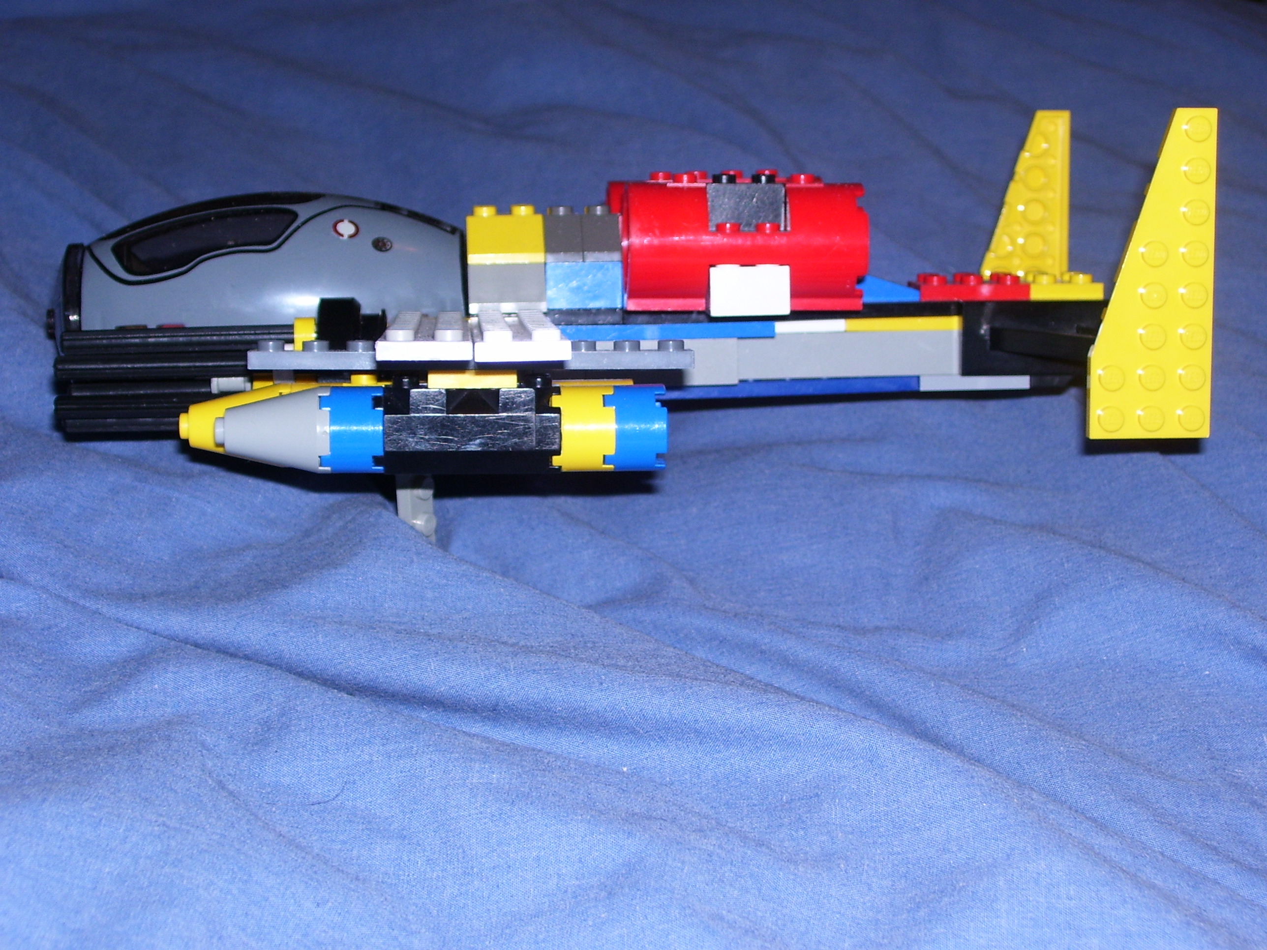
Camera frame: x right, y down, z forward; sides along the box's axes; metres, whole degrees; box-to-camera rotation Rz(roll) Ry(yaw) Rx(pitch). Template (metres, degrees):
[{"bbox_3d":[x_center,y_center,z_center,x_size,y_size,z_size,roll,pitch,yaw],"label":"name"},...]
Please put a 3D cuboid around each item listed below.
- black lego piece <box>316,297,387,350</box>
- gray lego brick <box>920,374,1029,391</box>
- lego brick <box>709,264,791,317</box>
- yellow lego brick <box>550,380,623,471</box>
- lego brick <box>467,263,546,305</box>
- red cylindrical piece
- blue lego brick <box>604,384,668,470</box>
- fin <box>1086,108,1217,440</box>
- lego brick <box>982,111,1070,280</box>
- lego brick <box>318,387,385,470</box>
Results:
[{"bbox_3d":[-0.053,-0.028,0.483,0.013,0.011,0.009,-1,8,-4],"label":"black lego piece"},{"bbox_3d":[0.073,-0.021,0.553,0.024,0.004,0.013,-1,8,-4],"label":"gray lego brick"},{"bbox_3d":[0.023,-0.038,0.517,0.016,0.010,0.009,-1,8,-4],"label":"lego brick"},{"bbox_3d":[-0.010,-0.009,0.479,0.011,0.016,0.016,0,6,-5],"label":"yellow lego brick"},{"bbox_3d":[-0.026,-0.039,0.528,0.016,0.010,0.015,-1,8,-4],"label":"lego brick"},{"bbox_3d":[0.023,-0.048,0.523,0.048,0.027,0.024,-1,8,-4],"label":"red cylindrical piece"},{"bbox_3d":[0.000,-0.009,0.480,0.011,0.016,0.016,0,6,-5],"label":"blue lego brick"},{"bbox_3d":[0.101,-0.039,0.498,0.024,0.064,0.005,0,6,-4],"label":"fin"},{"bbox_3d":[0.093,-0.056,0.622,0.024,0.064,0.005,0,6,-5],"label":"lego brick"},{"bbox_3d":[-0.051,-0.008,0.470,0.011,0.016,0.016,-1,8,-4],"label":"lego brick"}]

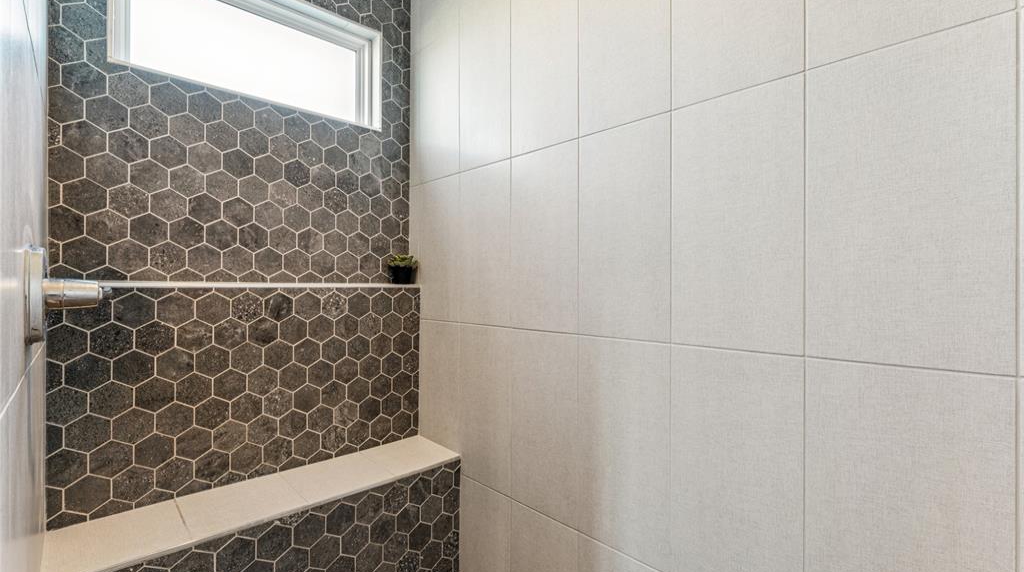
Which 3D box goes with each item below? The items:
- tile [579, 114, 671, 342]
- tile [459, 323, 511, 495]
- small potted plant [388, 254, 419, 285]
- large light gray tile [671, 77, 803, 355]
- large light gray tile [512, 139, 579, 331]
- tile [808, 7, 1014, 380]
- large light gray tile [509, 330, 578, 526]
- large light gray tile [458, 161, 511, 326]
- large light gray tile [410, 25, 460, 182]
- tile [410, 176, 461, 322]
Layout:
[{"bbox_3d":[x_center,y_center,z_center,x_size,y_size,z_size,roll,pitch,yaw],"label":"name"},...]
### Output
[{"bbox_3d":[0.320,-0.154,1.310,0.018,0.610,0.302,0,0,-44],"label":"tile"},{"bbox_3d":[-0.101,0.458,1.749,0.018,0.610,0.302,0,0,-44],"label":"tile"},{"bbox_3d":[-0.496,-0.073,2.041,0.122,0.131,0.122,0,0,-44],"label":"small potted plant"},{"bbox_3d":[0.530,-0.154,1.091,0.018,0.610,0.302,0,0,-44],"label":"large light gray tile"},{"bbox_3d":[0.109,-0.154,1.530,0.018,0.610,0.302,0,0,-44],"label":"large light gray tile"},{"bbox_3d":[0.740,-0.154,0.872,0.018,0.610,0.302,0,0,-44],"label":"tile"},{"bbox_3d":[0.109,0.458,1.530,0.018,0.610,0.302,0,0,-44],"label":"large light gray tile"},{"bbox_3d":[-0.101,-0.154,1.749,0.018,0.610,0.302,0,0,-44],"label":"large light gray tile"},{"bbox_3d":[-0.327,-0.765,1.985,0.018,0.610,0.347,0,0,-44],"label":"large light gray tile"},{"bbox_3d":[-0.327,-0.154,1.985,0.018,0.610,0.347,0,0,-44],"label":"tile"}]

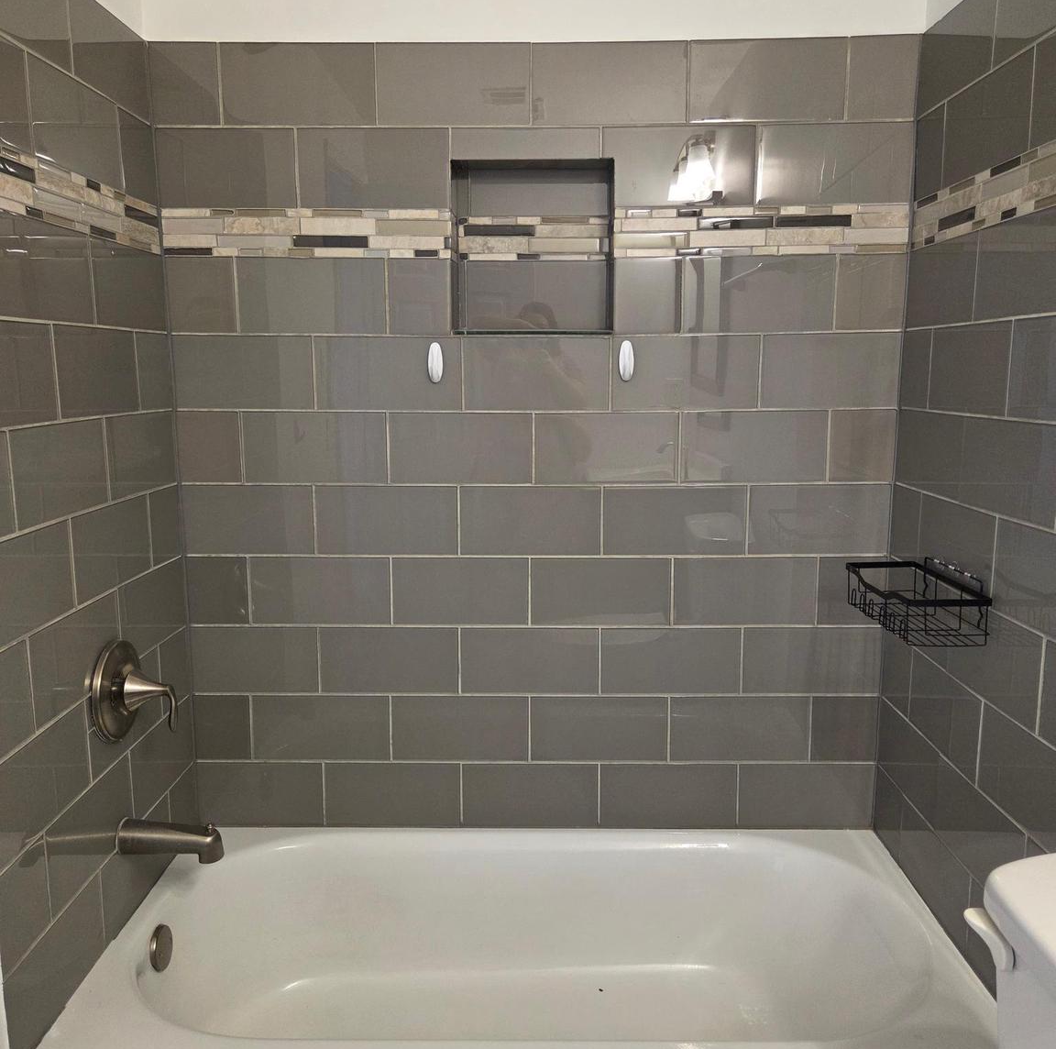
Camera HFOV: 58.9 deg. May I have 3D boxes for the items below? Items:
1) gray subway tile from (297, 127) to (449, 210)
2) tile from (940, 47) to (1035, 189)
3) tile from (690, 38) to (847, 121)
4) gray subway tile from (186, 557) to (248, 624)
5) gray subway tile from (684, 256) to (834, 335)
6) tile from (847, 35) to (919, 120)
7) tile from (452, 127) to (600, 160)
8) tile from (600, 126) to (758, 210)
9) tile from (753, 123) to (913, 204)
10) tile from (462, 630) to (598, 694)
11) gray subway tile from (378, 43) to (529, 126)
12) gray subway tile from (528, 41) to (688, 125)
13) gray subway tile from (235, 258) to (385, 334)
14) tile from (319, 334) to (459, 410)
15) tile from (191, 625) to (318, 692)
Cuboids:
[{"bbox_3d":[-0.307,-0.709,1.867,0.302,0.151,0.010,0,10,1],"label":"gray subway tile"},{"bbox_3d":[0.761,-0.664,1.552,0.010,0.152,0.304,0,9,1],"label":"tile"},{"bbox_3d":[0.470,-0.870,1.835,0.303,0.150,0.009,0,9,1],"label":"tile"},{"bbox_3d":[-0.670,0.144,2.029,0.134,0.152,0.010,0,9,1],"label":"gray subway tile"},{"bbox_3d":[0.467,-0.464,1.895,0.302,0.151,0.010,0,10,1],"label":"gray subway tile"},{"bbox_3d":[0.694,-0.872,1.832,0.136,0.151,0.009,0,9,1],"label":"tile"},{"bbox_3d":[-0.004,-0.755,1.859,0.297,0.061,0.009,0,9,1],"label":"tile"},{"bbox_3d":[0.302,-0.715,1.870,0.304,0.149,0.010,0,9,1],"label":"tile"},{"bbox_3d":[0.609,-0.715,1.860,0.303,0.152,0.010,0,9,1],"label":"tile"},{"bbox_3d":[0.005,0.296,2.035,0.303,0.152,0.009,0,9,1],"label":"tile"},{"bbox_3d":[-0.146,-0.869,1.852,0.304,0.152,0.010,0,9,1],"label":"gray subway tile"},{"bbox_3d":[0.161,-0.868,1.842,0.303,0.153,0.010,0,9,1],"label":"gray subway tile"},{"bbox_3d":[-0.445,-0.469,1.921,0.303,0.154,0.010,0,9,1],"label":"gray subway tile"},{"bbox_3d":[-0.287,-0.310,1.935,0.302,0.151,0.010,0,10,1],"label":"tile"},{"bbox_3d":[-0.596,0.297,2.046,0.280,0.152,0.009,0,9,1],"label":"tile"}]

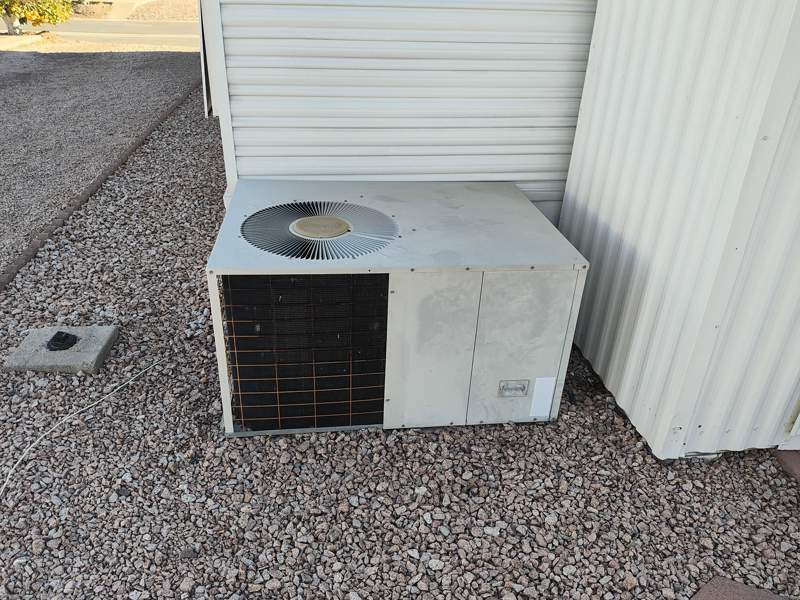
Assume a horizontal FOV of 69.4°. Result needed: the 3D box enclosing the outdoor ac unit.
[{"bbox_3d":[-0.043,-0.022,2.156,1.120,0.611,0.790,-1,29,-8],"label":"outdoor ac unit"}]

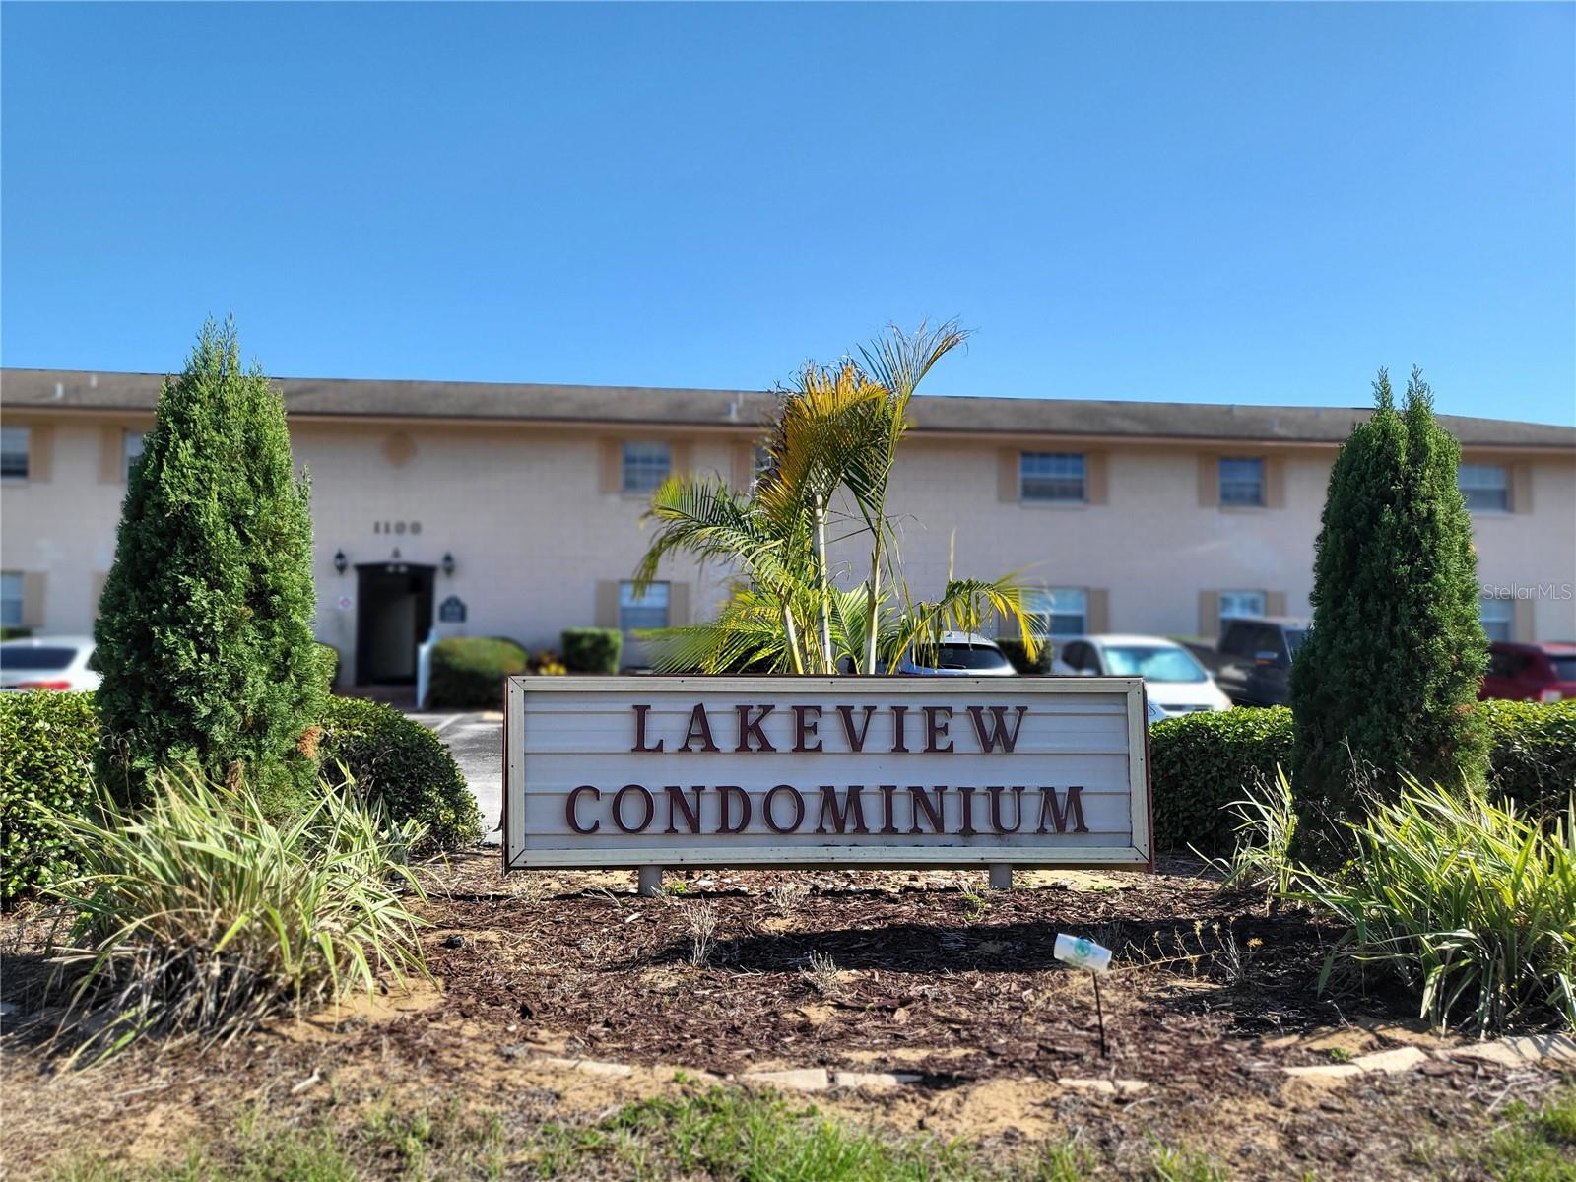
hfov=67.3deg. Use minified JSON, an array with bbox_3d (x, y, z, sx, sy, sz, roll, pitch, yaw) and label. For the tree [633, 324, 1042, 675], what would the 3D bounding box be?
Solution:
[{"bbox_3d":[0.274,-0.013,6.500,2.250,2.980,2.000,1,-3,-3],"label":"tree"}]

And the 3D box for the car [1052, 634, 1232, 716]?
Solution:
[{"bbox_3d":[5.300,1.489,18.700,1.800,1.560,4.450,1,-3,-4],"label":"car"}]

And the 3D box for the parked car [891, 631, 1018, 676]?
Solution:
[{"bbox_3d":[2.200,1.424,18.500,1.820,1.600,4.500,1,-3,-4],"label":"parked car"}]

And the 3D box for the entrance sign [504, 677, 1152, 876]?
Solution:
[{"bbox_3d":[0.195,0.860,5.610,3.020,0.920,0.240,1,-3,-3],"label":"entrance sign"}]

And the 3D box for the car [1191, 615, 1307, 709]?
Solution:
[{"bbox_3d":[7.950,1.326,18.200,2.000,1.900,5.700,1,-3,-4],"label":"car"}]

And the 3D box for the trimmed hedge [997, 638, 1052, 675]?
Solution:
[{"bbox_3d":[4.268,1.396,22.000,1.250,1.000,1.050,1,-3,-4],"label":"trimmed hedge"}]

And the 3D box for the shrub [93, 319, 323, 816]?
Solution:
[{"bbox_3d":[-2.771,0.044,5.650,1.100,2.620,1.080,1,-3,-3],"label":"shrub"}]

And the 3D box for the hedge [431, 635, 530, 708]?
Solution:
[{"bbox_3d":[-5.075,1.391,19.400,1.550,1.200,1.400,1,-3,-4],"label":"hedge"}]

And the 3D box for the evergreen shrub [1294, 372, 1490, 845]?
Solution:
[{"bbox_3d":[3.106,0.152,6.100,1.030,2.580,1.000,1,-3,-3],"label":"evergreen shrub"}]

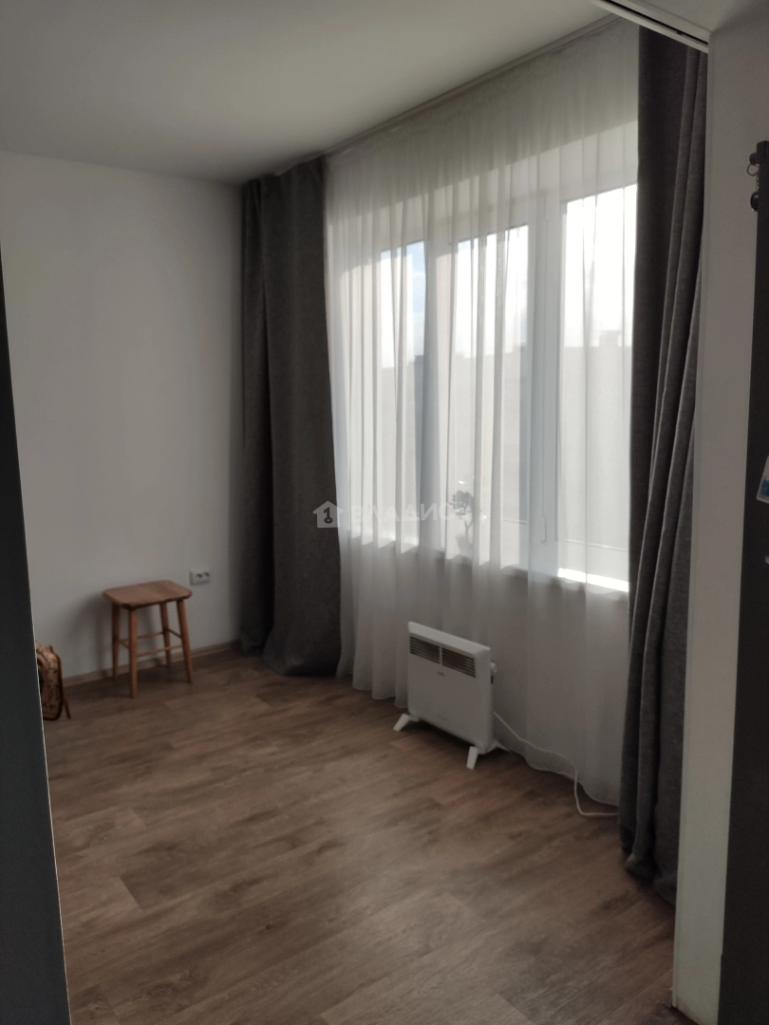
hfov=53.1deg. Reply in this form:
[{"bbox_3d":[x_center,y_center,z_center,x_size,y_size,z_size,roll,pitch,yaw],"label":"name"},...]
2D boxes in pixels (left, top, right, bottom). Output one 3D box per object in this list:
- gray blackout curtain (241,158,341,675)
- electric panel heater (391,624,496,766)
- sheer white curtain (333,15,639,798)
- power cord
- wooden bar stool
[{"bbox_3d":[-0.522,-0.420,3.931,0.233,2.477,0.663,-8,11,-37],"label":"gray blackout curtain"},{"bbox_3d":[0.263,0.703,3.079,0.219,0.440,0.465,-8,11,-37],"label":"electric panel heater"},{"bbox_3d":[0.262,-0.311,3.064,0.106,2.477,1.889,-8,11,-37],"label":"sheer white curtain"},{"bbox_3d":[0.633,0.878,2.781,0.271,0.165,0.626,-8,11,-37],"label":"power cord"},{"bbox_3d":[-1.155,0.619,3.799,0.342,0.457,0.357,-8,11,-37],"label":"wooden bar stool"}]

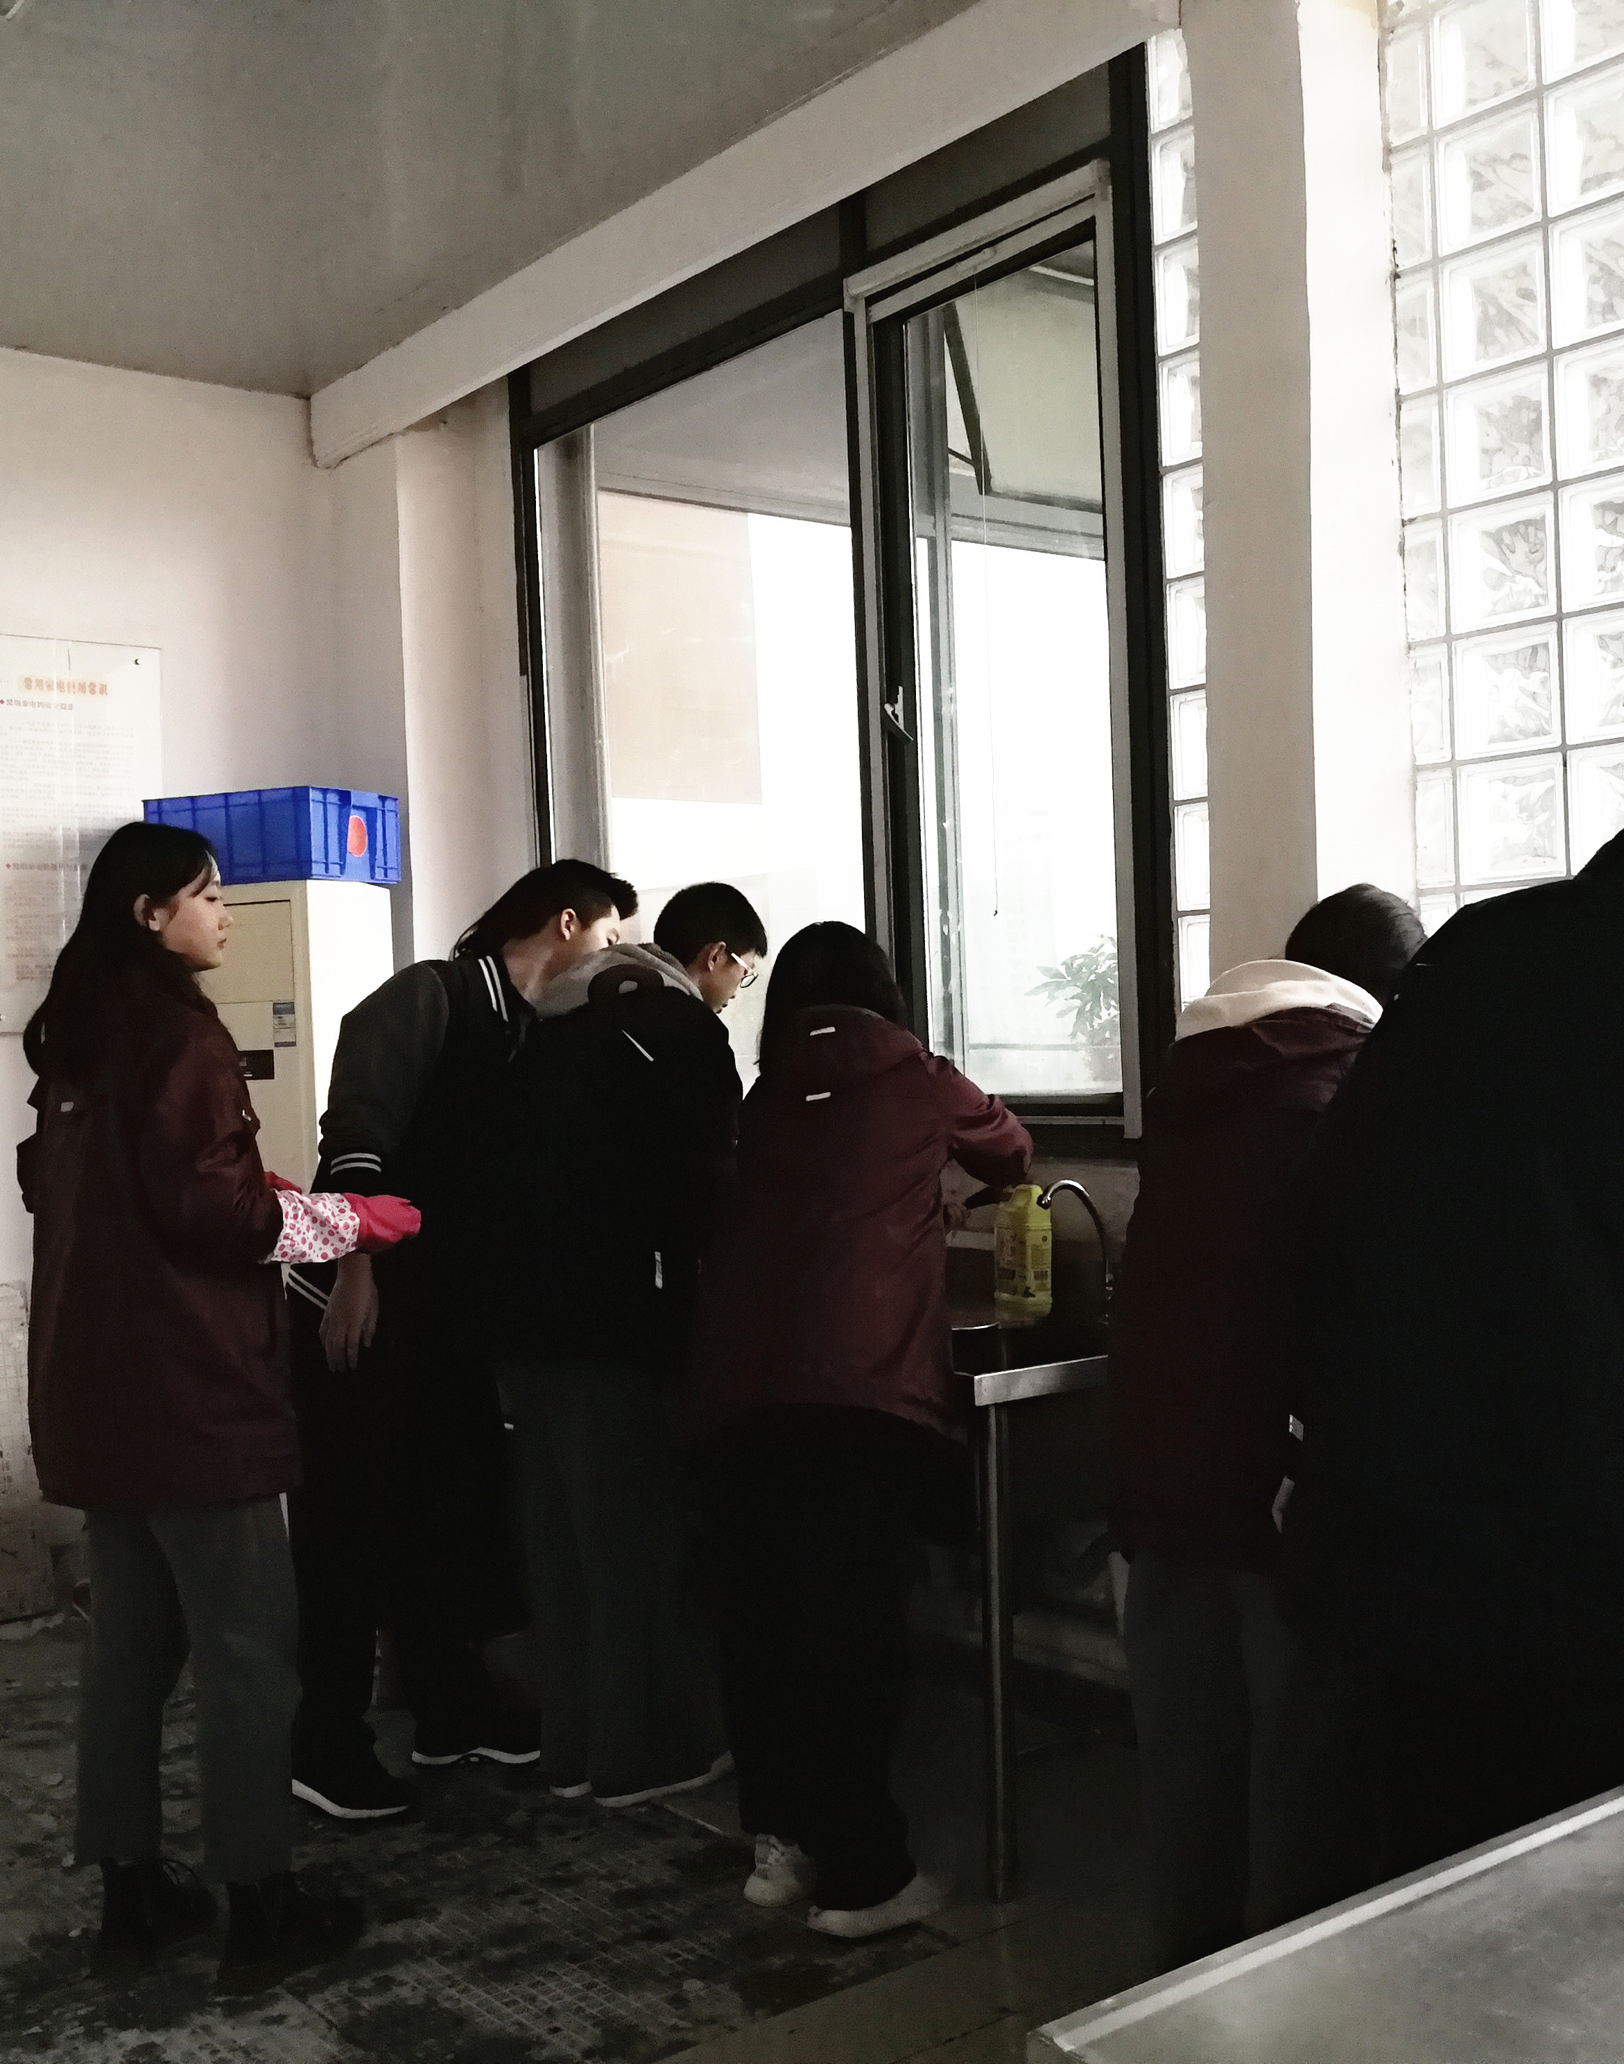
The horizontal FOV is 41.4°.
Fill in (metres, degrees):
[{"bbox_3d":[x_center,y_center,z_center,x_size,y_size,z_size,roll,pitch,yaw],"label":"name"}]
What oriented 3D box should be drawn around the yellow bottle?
[{"bbox_3d":[0.372,0.387,3.770,0.075,0.245,0.085,-2,0,-38],"label":"yellow bottle"}]

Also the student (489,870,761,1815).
[{"bbox_3d":[-0.325,0.518,3.770,0.550,1.580,0.460,-2,0,-36],"label":"student"}]

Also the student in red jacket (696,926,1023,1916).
[{"bbox_3d":[0.072,0.561,3.220,0.470,1.470,0.550,-2,0,40],"label":"student in red jacket"}]

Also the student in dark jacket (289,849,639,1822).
[{"bbox_3d":[-0.625,0.503,3.780,0.600,1.630,0.500,-2,0,-5],"label":"student in dark jacket"}]

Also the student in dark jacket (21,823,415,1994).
[{"bbox_3d":[-0.849,0.511,3.070,0.520,1.630,0.460,-2,0,-30],"label":"student in dark jacket"}]

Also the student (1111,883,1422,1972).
[{"bbox_3d":[0.588,0.544,2.630,0.550,1.470,0.470,-2,0,-40],"label":"student"}]

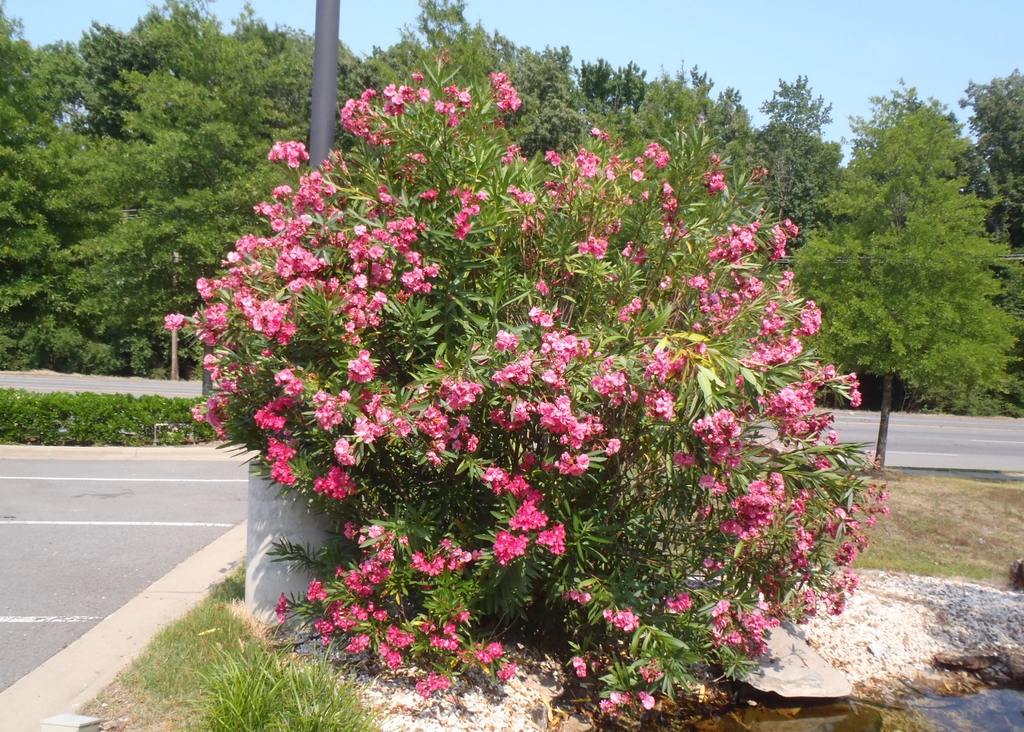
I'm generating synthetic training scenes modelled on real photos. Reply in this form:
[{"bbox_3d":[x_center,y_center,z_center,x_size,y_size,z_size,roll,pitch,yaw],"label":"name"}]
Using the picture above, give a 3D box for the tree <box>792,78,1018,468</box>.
[{"bbox_3d":[7.326,-1.712,15.500,4.000,7.150,3.900,2,3,0],"label":"tree"}]

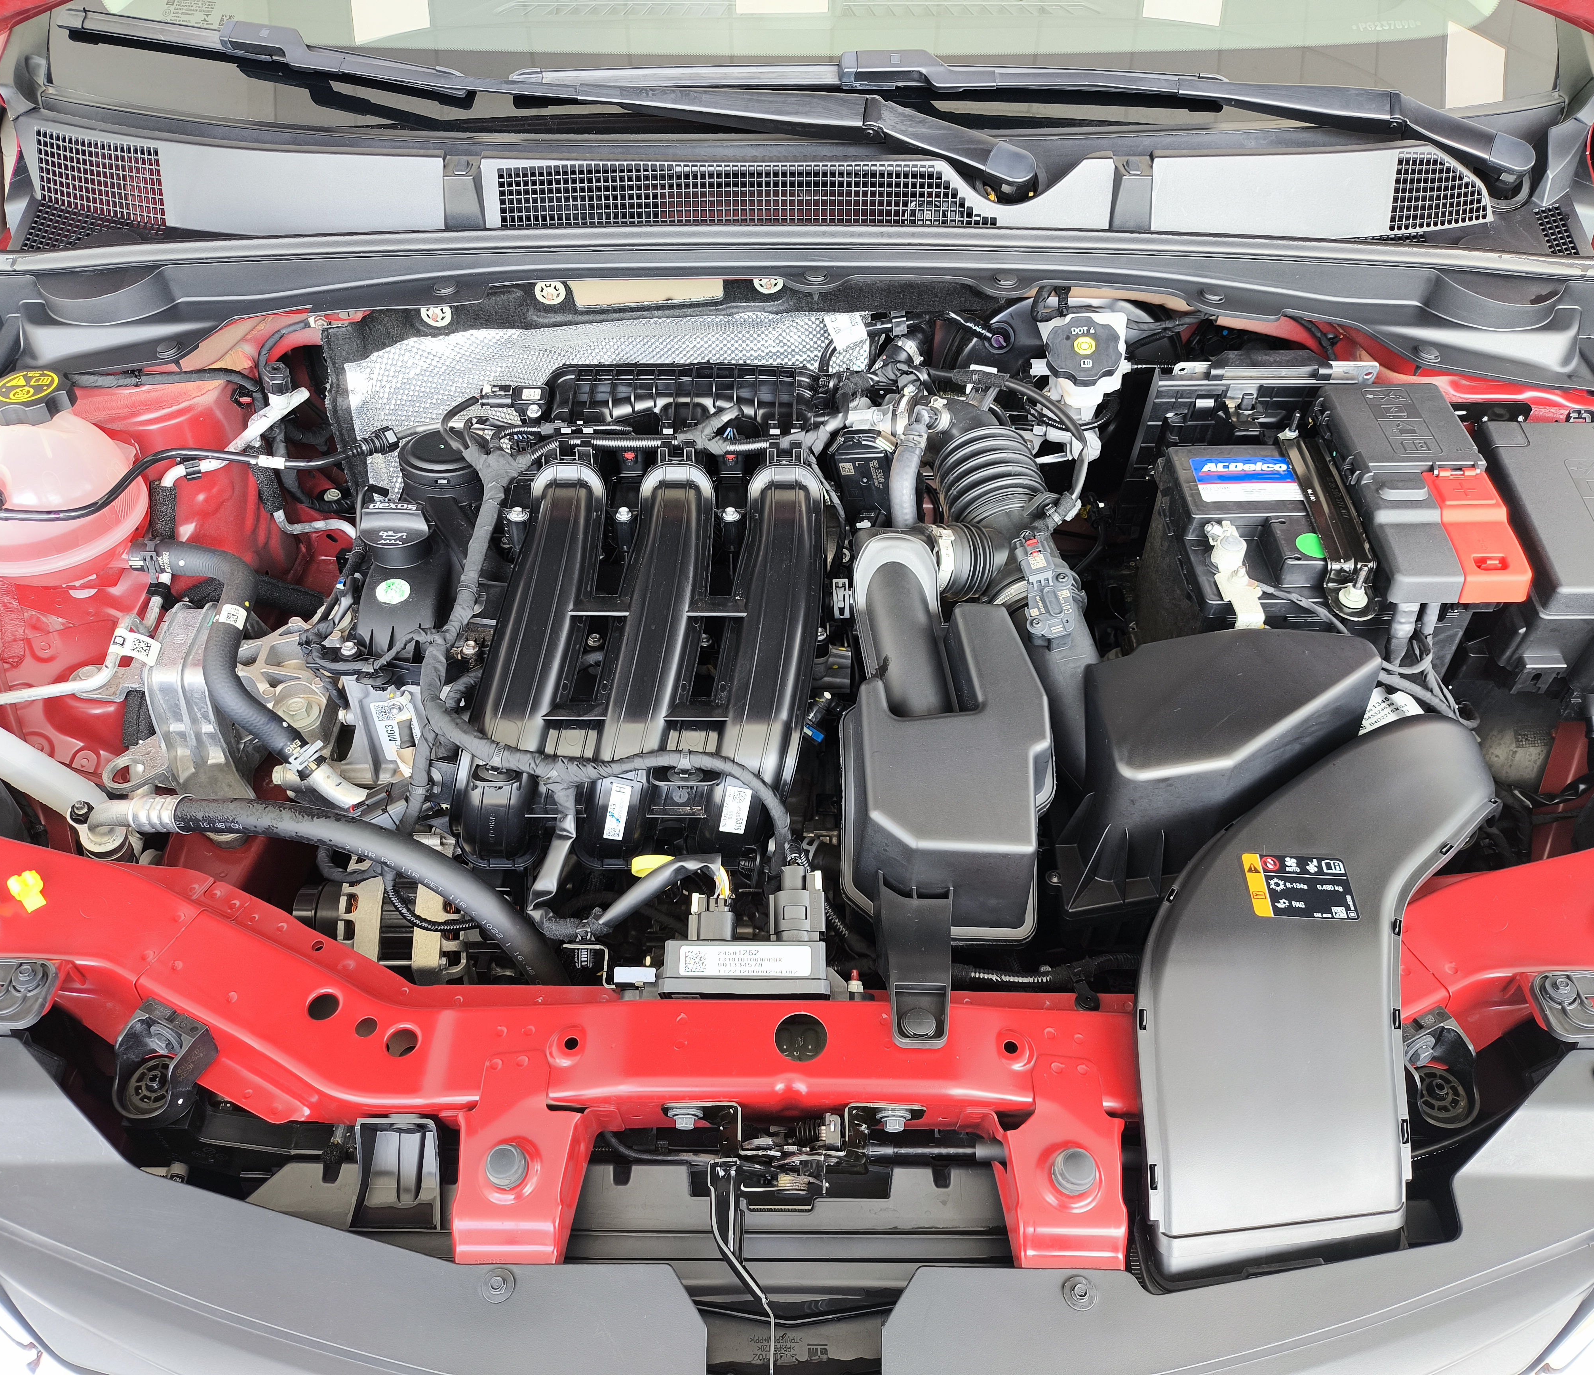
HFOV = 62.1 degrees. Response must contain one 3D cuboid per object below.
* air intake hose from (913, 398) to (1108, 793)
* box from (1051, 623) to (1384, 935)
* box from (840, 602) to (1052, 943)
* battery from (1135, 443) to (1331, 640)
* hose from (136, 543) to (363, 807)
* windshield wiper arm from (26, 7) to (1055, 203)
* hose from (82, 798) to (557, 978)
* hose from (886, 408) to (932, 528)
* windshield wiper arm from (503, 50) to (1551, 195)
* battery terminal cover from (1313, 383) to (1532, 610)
[{"bbox_3d":[0.173,-0.096,1.113,0.153,0.130,0.380,0,48,0],"label":"air intake hose"},{"bbox_3d":[0.325,0.076,1.021,0.250,0.190,0.180,0,48,0],"label":"box"},{"bbox_3d":[0.114,0.074,0.993,0.157,0.155,0.235,0,48,0],"label":"box"},{"bbox_3d":[0.452,-0.091,1.185,0.242,0.185,0.175,0,48,0],"label":"battery"},{"bbox_3d":[-0.445,-0.009,1.069,0.230,0.110,0.230,0,48,0],"label":"hose"},{"bbox_3d":[-0.221,-0.506,1.101,0.860,0.050,0.075,11,77,5],"label":"windshield wiper arm"},{"bbox_3d":[-0.345,0.150,0.985,0.340,0.125,0.120,0,48,0],"label":"hose"},{"bbox_3d":[0.103,-0.195,1.221,0.038,0.100,0.060,0,48,0],"label":"hose"},{"bbox_3d":[0.182,-0.486,1.099,0.851,0.050,0.075,7,77,3],"label":"windshield wiper arm"},{"bbox_3d":[0.526,-0.162,1.118,0.123,0.080,0.207,0,48,0],"label":"battery terminal cover"}]

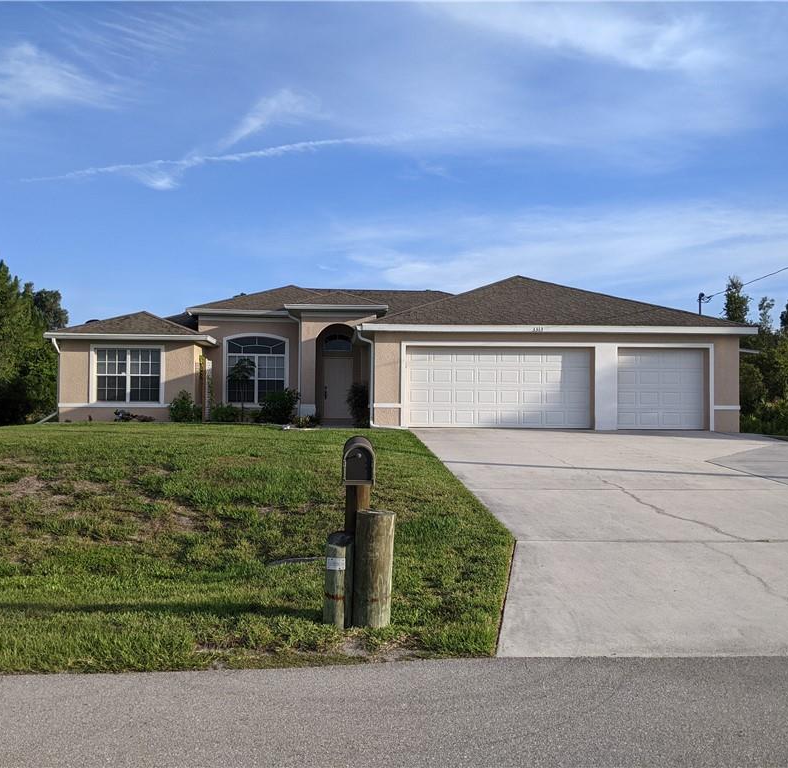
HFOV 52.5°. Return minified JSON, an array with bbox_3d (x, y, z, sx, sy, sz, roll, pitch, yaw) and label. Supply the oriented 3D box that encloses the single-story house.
[{"bbox_3d":[-0.720,-1.130,28.400,19.600,4.800,16.500,1,-1,-2],"label":"single-story house"}]

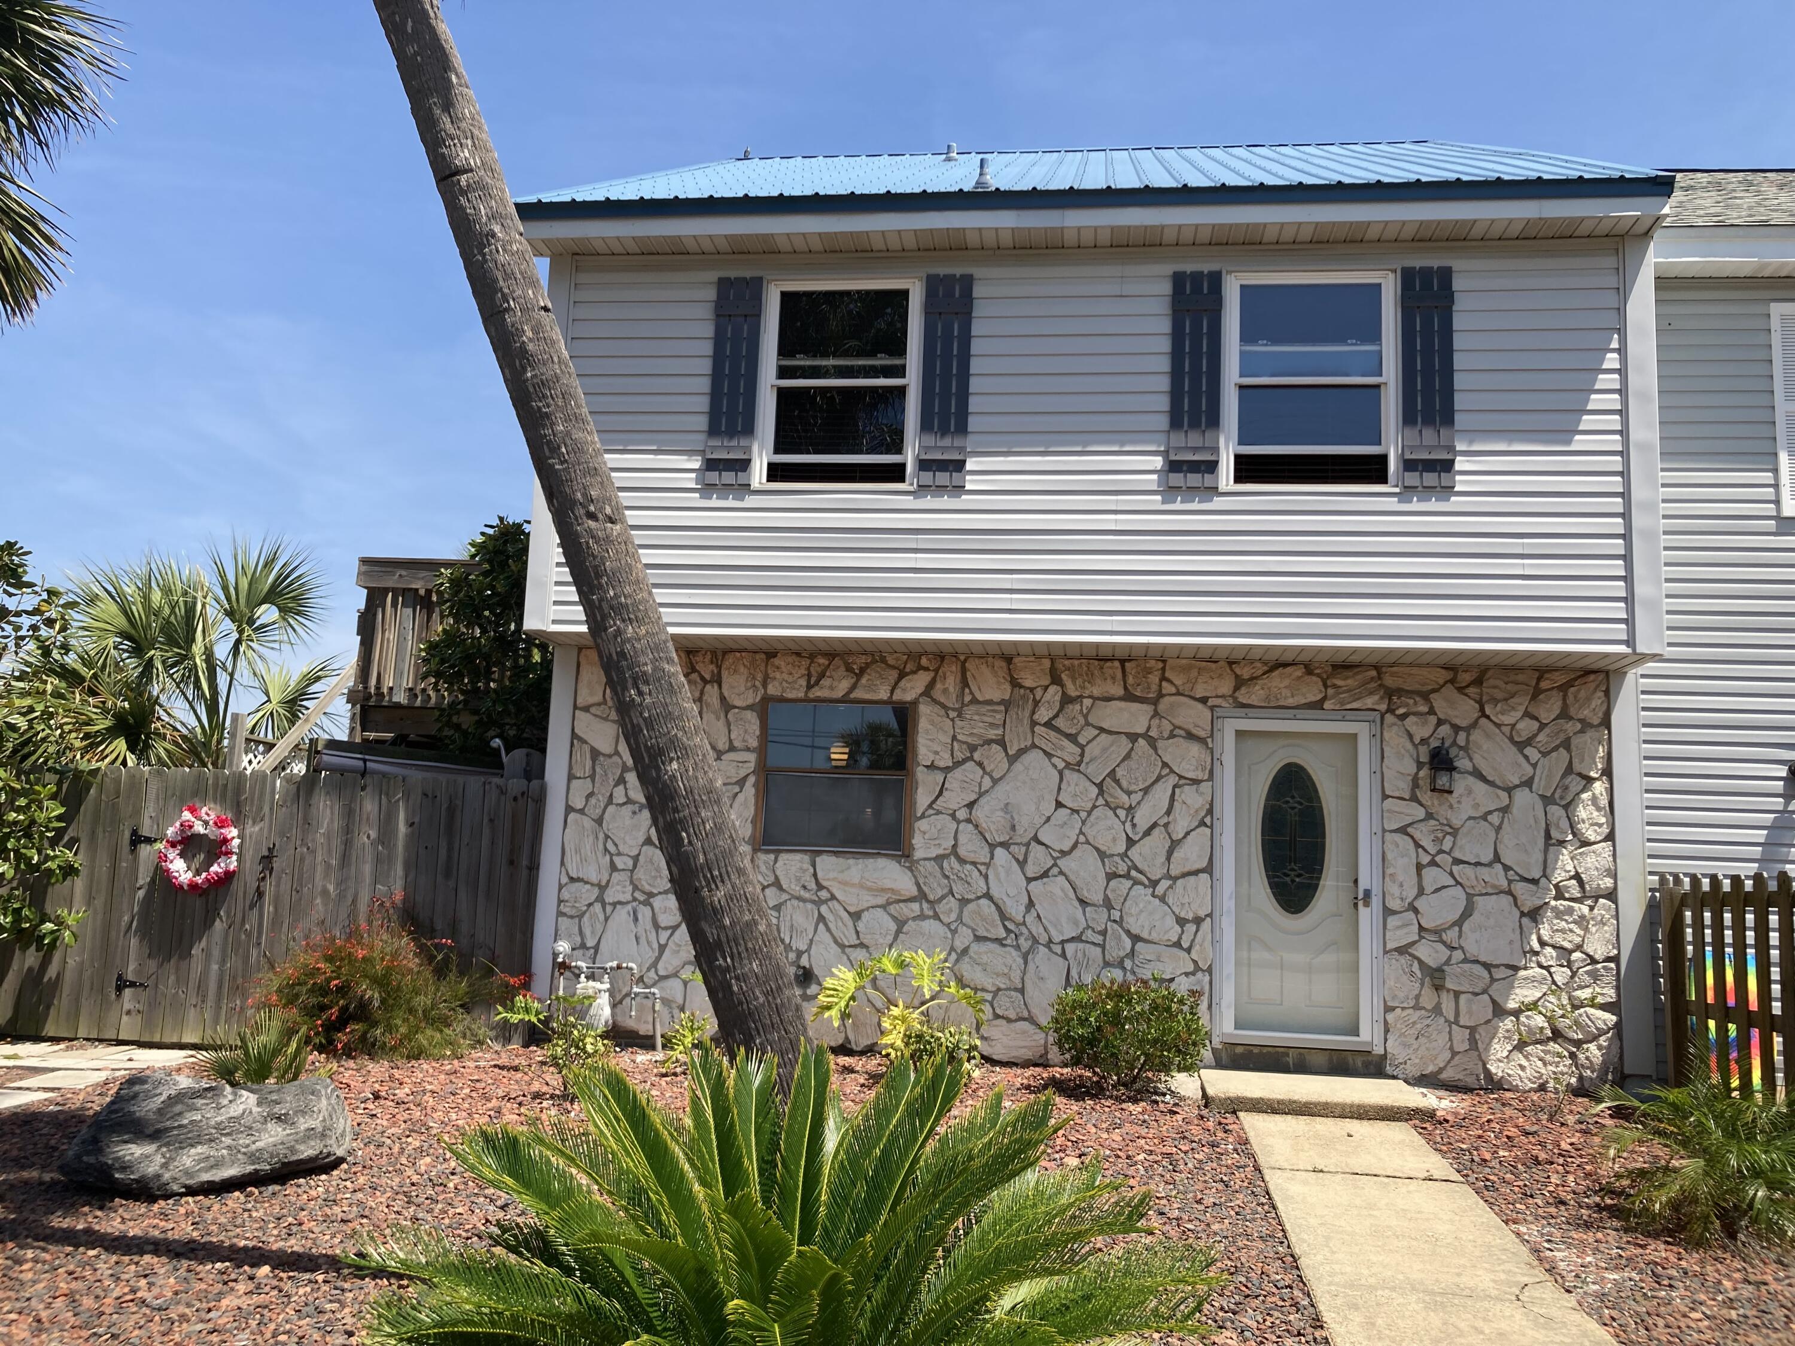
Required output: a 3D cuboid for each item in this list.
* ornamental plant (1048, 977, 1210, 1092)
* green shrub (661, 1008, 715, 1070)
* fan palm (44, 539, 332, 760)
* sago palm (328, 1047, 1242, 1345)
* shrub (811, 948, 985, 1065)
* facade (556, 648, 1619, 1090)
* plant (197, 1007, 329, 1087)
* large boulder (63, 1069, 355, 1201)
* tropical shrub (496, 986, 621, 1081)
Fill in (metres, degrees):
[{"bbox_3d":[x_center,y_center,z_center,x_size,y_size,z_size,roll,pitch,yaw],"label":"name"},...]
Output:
[{"bbox_3d":[1.362,2.098,8.564,1.000,0.710,0.800,1,-8,8],"label":"ornamental plant"},{"bbox_3d":[-1.292,2.213,8.966,0.350,0.410,0.350,1,-8,8],"label":"green shrub"},{"bbox_3d":[-6.306,0.754,12.846,2.350,3.600,2.200,6,-9,-23],"label":"fan palm"},{"bbox_3d":[-0.294,1.470,3.899,2.250,0.960,2.150,3,-8,-3],"label":"sago palm"},{"bbox_3d":[0.012,2.053,8.921,1.100,0.770,0.800,1,-8,8],"label":"shrub"},{"bbox_3d":[1.077,1.197,9.335,6.690,2.585,0.250,1,-8,8],"label":"facade"},{"bbox_3d":[-3.361,2.023,7.686,0.680,0.500,0.600,6,-9,-22],"label":"plant"},{"bbox_3d":[-3.002,1.924,6.206,1.080,0.410,0.700,7,-10,-32],"label":"large boulder"},{"bbox_3d":[-2.010,2.087,8.569,0.700,0.540,0.600,3,-8,-7],"label":"tropical shrub"}]

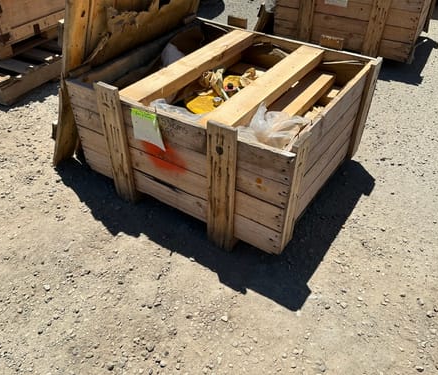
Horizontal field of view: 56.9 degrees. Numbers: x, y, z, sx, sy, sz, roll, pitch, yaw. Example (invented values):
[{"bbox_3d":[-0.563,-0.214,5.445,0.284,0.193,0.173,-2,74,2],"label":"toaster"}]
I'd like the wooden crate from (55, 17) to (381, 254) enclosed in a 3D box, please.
[{"bbox_3d":[0.060,-0.422,2.417,1.320,0.673,1.243,22,44,23],"label":"wooden crate"}]

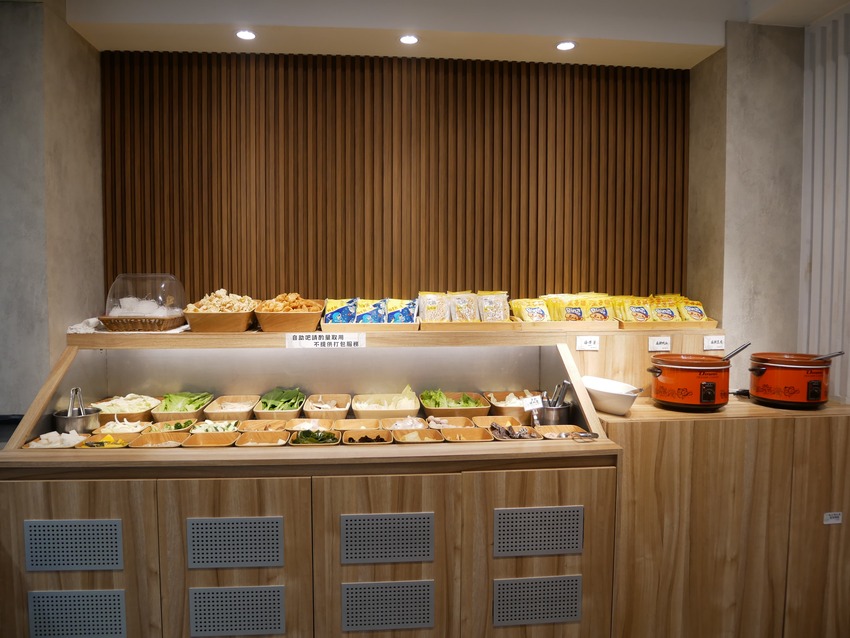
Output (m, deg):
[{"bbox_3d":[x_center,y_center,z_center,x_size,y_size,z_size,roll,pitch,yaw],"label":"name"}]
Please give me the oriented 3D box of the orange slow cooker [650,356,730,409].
[{"bbox_3d":[1.141,0.272,2.530,0.385,0.215,0.280,-1,2,-11],"label":"orange slow cooker"}]

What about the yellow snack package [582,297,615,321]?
[{"bbox_3d":[0.857,-0.043,2.859,0.135,0.140,0.030,0,-18,-5],"label":"yellow snack package"}]

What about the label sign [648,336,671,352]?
[{"bbox_3d":[1.108,0.119,2.773,0.111,0.072,0.004,0,2,-5],"label":"label sign"}]

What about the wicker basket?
[{"bbox_3d":[-1.293,0.021,2.727,0.305,0.064,0.260,0,2,-5],"label":"wicker basket"}]

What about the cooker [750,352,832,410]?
[{"bbox_3d":[1.598,0.268,2.577,0.385,0.215,0.280,-1,2,-13],"label":"cooker"}]

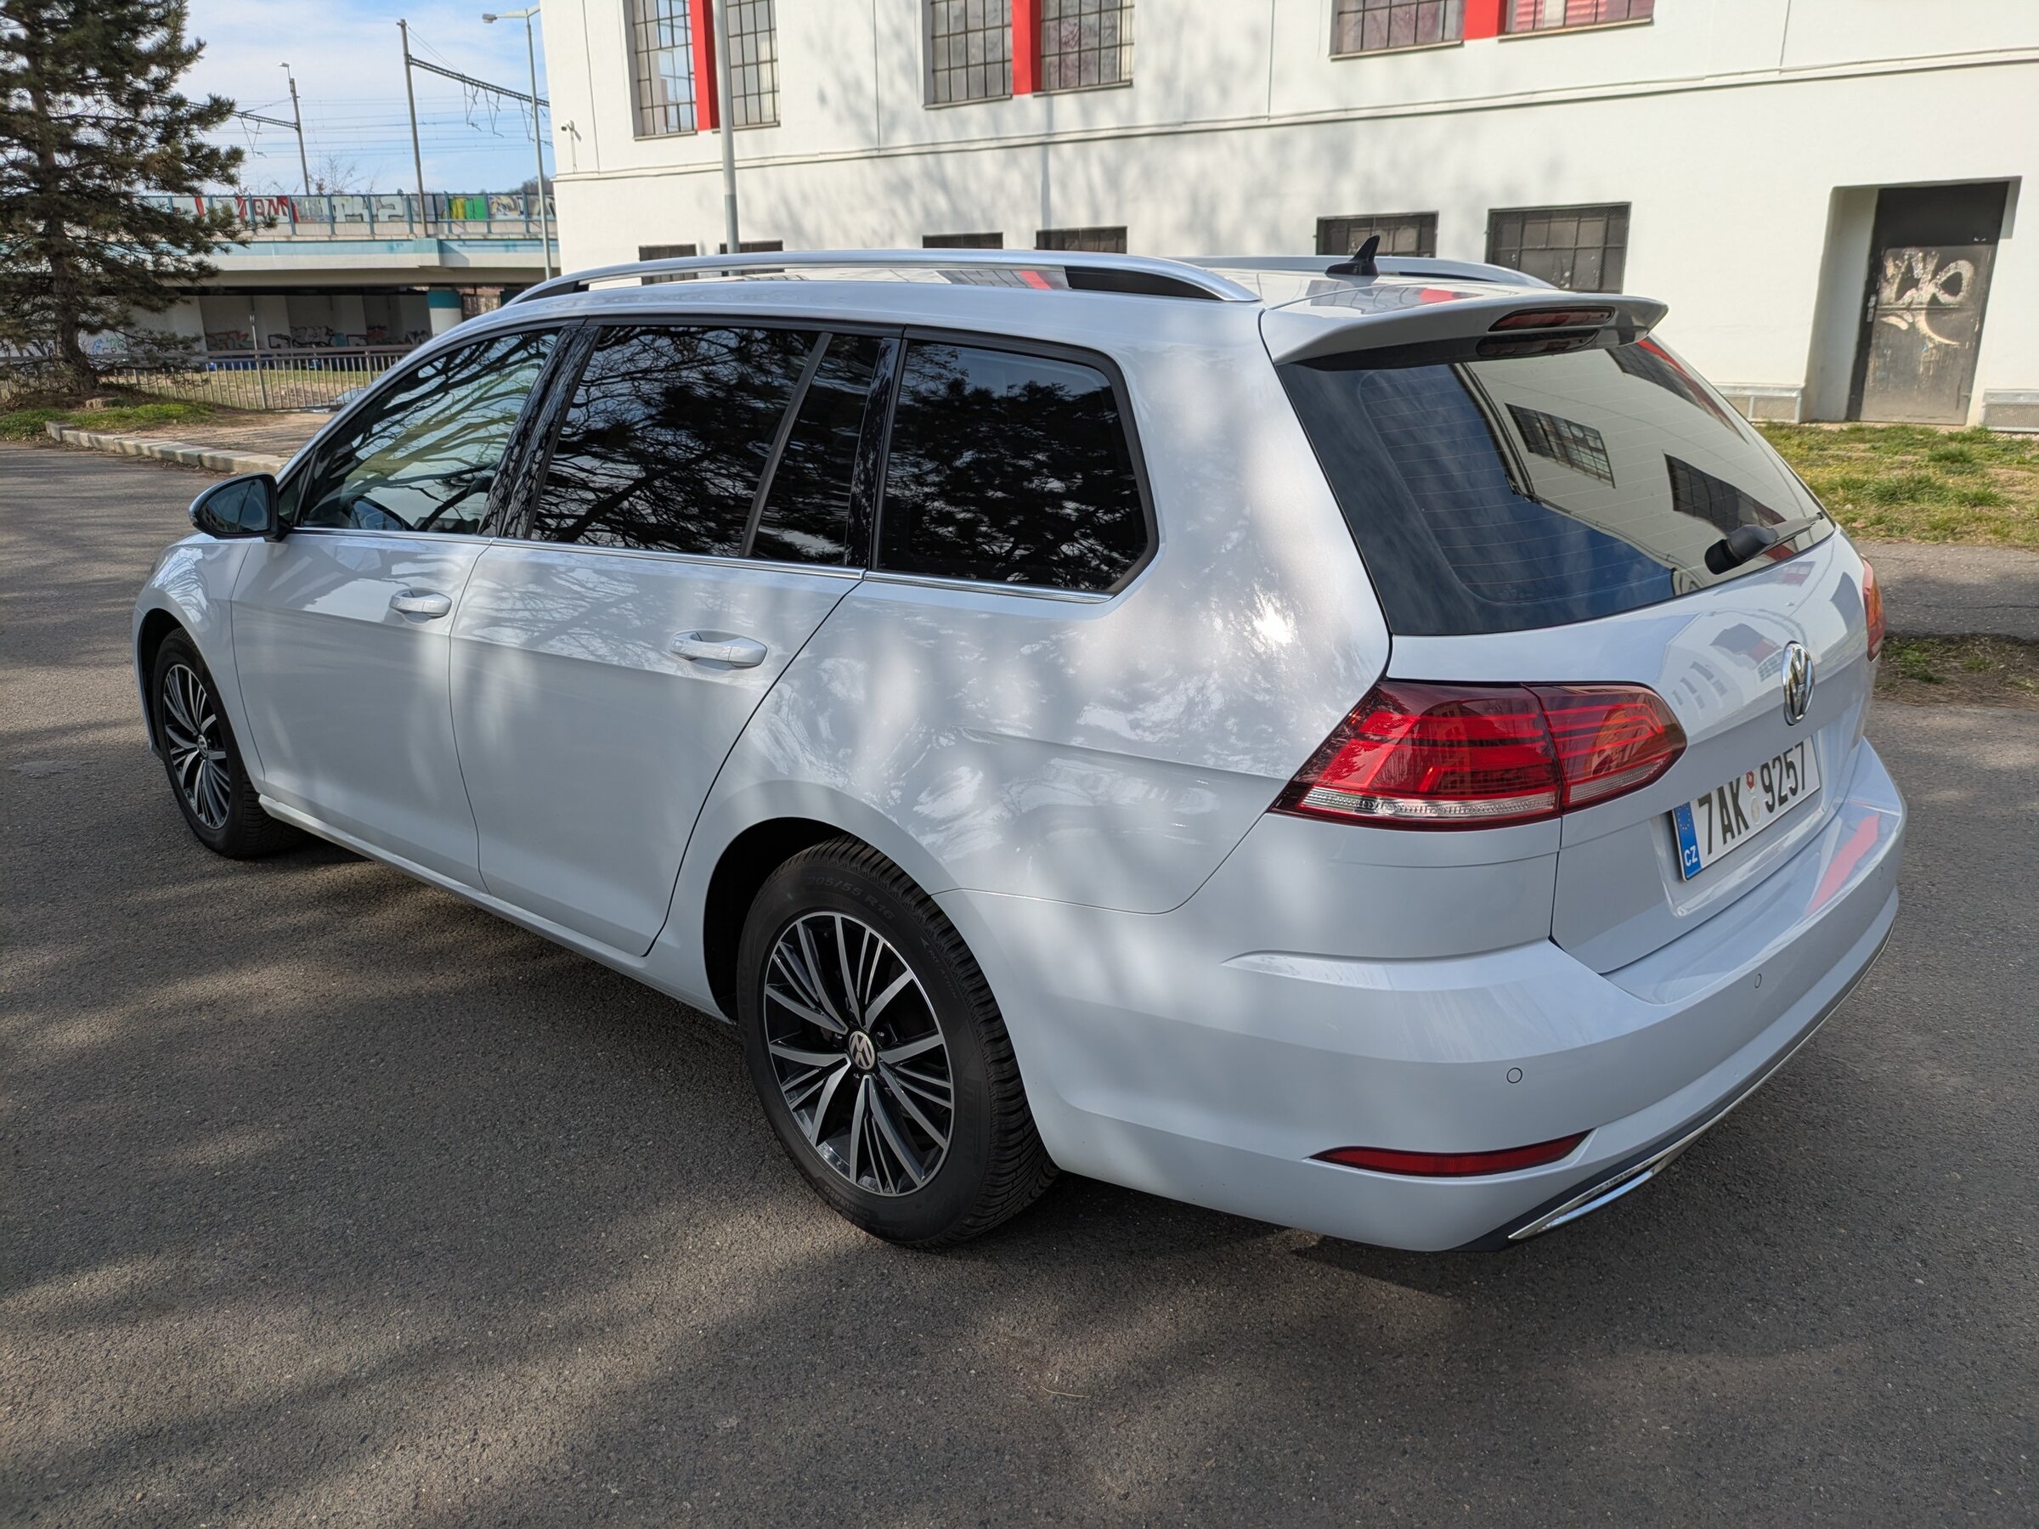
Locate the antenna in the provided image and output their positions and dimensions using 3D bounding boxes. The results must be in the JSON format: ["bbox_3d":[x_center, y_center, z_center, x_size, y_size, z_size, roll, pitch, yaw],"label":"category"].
[{"bbox_3d":[0.523,-0.794,2.309,0.092,0.063,0.032,15,22,42],"label":"antenna"}]

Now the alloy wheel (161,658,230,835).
[{"bbox_3d":[-2.159,-0.063,4.018,0.440,0.440,0.170,14,22,41],"label":"alloy wheel"}]

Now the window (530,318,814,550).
[{"bbox_3d":[-0.590,-0.543,2.422,0.660,0.360,0.030,15,1,42],"label":"window"}]

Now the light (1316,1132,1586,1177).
[{"bbox_3d":[0.497,0.443,1.679,0.320,0.037,0.052,-3,16,-9],"label":"light"}]

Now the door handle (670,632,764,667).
[{"bbox_3d":[-0.449,-0.171,2.189,0.220,0.040,0.048,9,19,43],"label":"door handle"}]

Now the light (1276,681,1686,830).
[{"bbox_3d":[0.532,-0.040,1.581,0.512,0.146,0.189,-13,20,-32],"label":"light"}]

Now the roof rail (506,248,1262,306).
[{"bbox_3d":[-0.380,-0.779,2.377,1.850,0.093,0.060,14,23,41],"label":"roof rail"}]

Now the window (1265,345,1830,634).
[{"bbox_3d":[0.822,-0.424,2.077,1.400,0.092,0.456,-18,69,-44],"label":"window"}]

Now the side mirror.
[{"bbox_3d":[-1.740,-0.573,3.263,0.130,0.155,0.215,14,23,41],"label":"side mirror"}]

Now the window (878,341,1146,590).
[{"bbox_3d":[-0.017,-0.395,1.920,0.496,0.332,0.055,13,-4,38],"label":"window"}]

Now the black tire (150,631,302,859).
[{"bbox_3d":[-2.150,-0.068,4.027,0.630,0.630,0.210,14,22,41],"label":"black tire"}]

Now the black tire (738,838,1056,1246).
[{"bbox_3d":[-0.182,0.414,2.287,0.632,0.628,0.210,14,23,41],"label":"black tire"}]

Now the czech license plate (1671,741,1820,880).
[{"bbox_3d":[1.026,0.038,2.060,0.520,0.110,0.012,-17,7,-44],"label":"czech license plate"}]

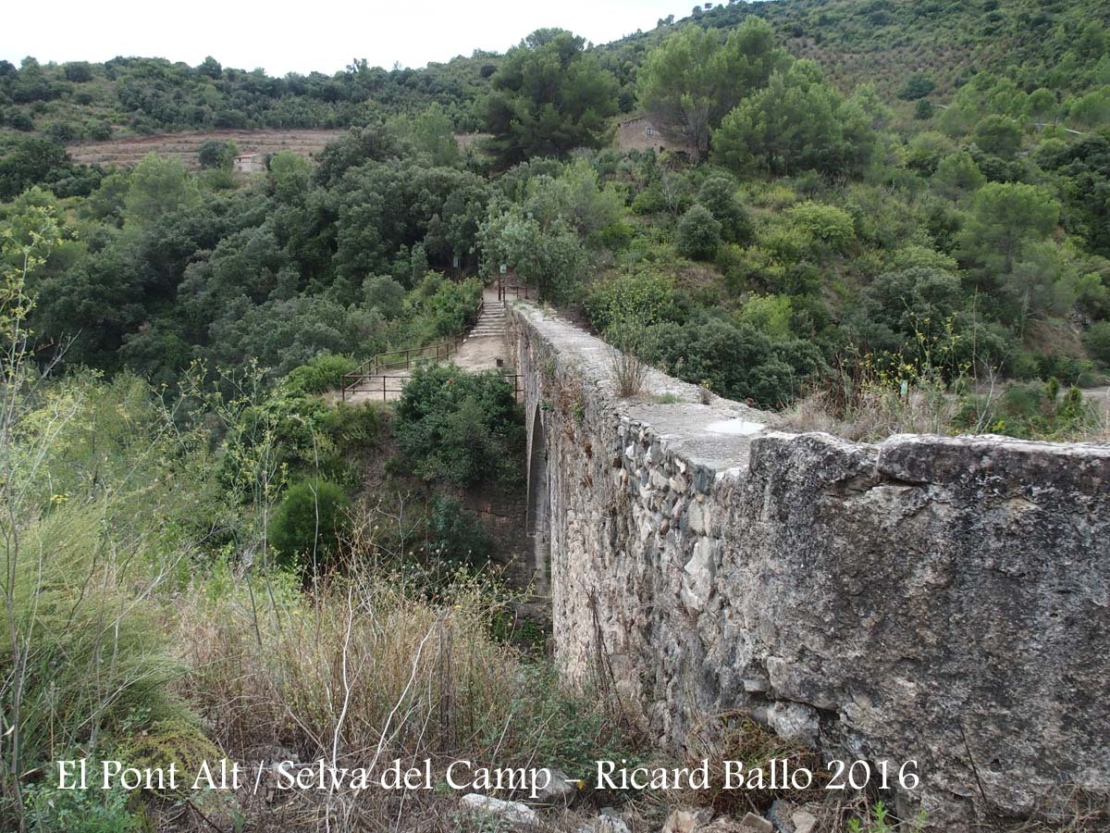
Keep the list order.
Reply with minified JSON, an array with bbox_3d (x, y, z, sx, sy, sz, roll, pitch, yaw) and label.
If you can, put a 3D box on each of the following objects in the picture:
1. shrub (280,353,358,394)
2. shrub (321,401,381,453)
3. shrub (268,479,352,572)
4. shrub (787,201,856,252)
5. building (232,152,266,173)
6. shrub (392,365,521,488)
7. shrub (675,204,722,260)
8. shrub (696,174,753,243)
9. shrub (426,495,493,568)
[{"bbox_3d":[-10.135,-1.805,38.500,3.330,1.870,2.500,0,8,0],"label":"shrub"},{"bbox_3d":[-7.951,0.379,35.000,2.380,1.980,1.900,0,8,0],"label":"shrub"},{"bbox_3d":[-8.175,3.632,30.000,2.780,3.090,2.640,0,8,0],"label":"shrub"},{"bbox_3d":[19.254,-13.762,65.000,4.960,3.680,4.210,0,8,0],"label":"shrub"},{"bbox_3d":[-78.199,-64.929,230.000,5.600,5.200,5.900,3,8,21],"label":"building"},{"bbox_3d":[-3.661,0.333,34.000,4.830,4.460,3.870,0,8,0],"label":"shrub"},{"bbox_3d":[9.933,-12.744,62.000,3.190,3.760,3.030,0,8,0],"label":"shrub"},{"bbox_3d":[12.667,-15.497,67.000,4.280,5.010,4.070,0,8,0],"label":"shrub"},{"bbox_3d":[-3.466,4.169,32.500,2.410,2.630,2.050,0,8,0],"label":"shrub"}]

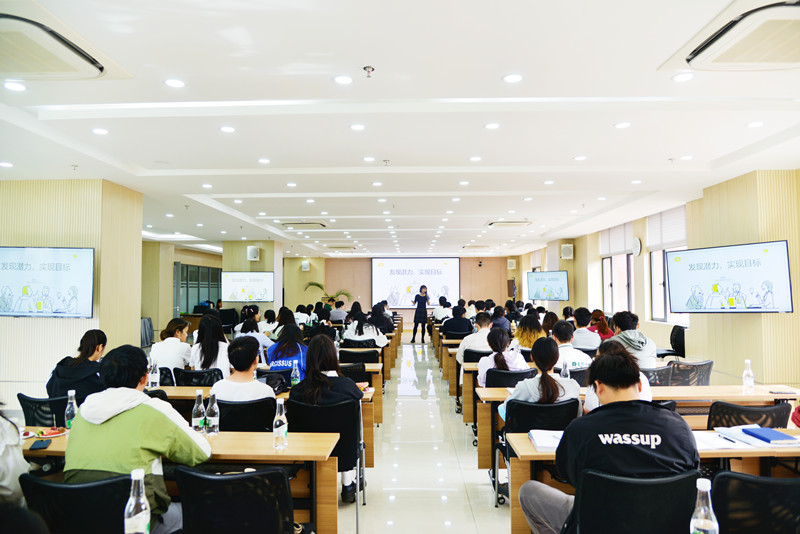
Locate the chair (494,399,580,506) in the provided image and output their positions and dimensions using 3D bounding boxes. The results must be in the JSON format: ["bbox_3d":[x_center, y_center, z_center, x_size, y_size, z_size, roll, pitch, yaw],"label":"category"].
[{"bbox_3d":[0.883,1.241,3.460,0.480,0.850,0.550,0,-2,1],"label":"chair"}]

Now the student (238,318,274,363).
[{"bbox_3d":[-1.480,1.154,5.391,0.480,1.260,0.780,0,-3,1],"label":"student"}]

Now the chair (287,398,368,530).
[{"bbox_3d":[-0.447,1.223,3.429,0.470,0.870,0.610,0,-3,1],"label":"chair"}]

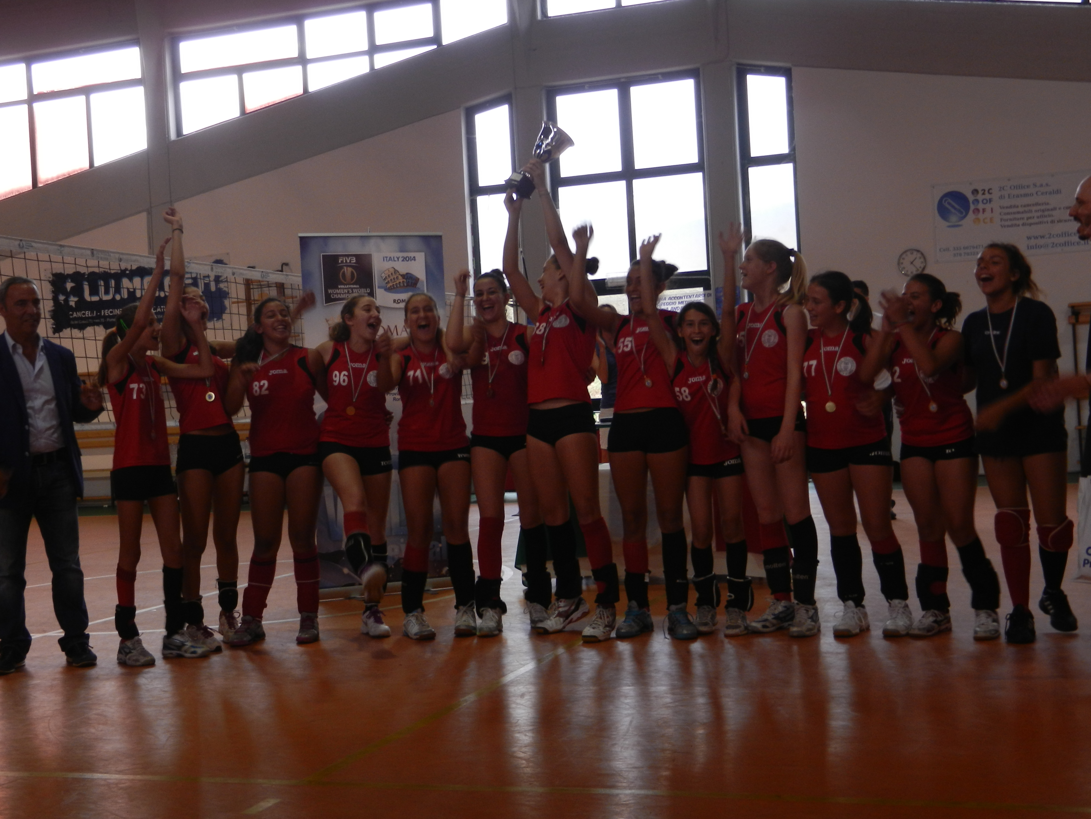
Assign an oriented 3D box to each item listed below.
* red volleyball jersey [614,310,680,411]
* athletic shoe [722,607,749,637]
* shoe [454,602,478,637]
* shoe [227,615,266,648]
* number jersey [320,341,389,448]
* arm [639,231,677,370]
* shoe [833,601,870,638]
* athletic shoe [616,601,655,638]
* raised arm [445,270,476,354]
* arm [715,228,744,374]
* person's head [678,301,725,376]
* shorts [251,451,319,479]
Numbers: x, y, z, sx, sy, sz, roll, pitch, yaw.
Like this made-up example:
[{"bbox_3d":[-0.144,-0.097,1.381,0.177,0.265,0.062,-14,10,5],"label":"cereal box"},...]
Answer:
[{"bbox_3d":[0.472,-0.223,6.580,0.300,0.460,0.220,-3,0,16],"label":"red volleyball jersey"},{"bbox_3d":[0.844,0.936,6.282,0.105,0.120,0.260,-3,0,12],"label":"athletic shoe"},{"bbox_3d":[-0.380,0.998,6.772,0.105,0.125,0.270,-3,1,3],"label":"shoe"},{"bbox_3d":[-1.433,1.060,6.791,0.105,0.115,0.270,-3,1,27],"label":"shoe"},{"bbox_3d":[-0.943,-0.076,7.020,0.335,0.520,0.230,-3,0,-11],"label":"number jersey"},{"bbox_3d":[0.511,-0.484,6.415,0.170,0.600,0.150,-3,1,4],"label":"arm"},{"bbox_3d":[1.378,0.940,6.375,0.105,0.120,0.265,-3,0,35],"label":"shoe"},{"bbox_3d":[0.407,0.944,6.419,0.105,0.125,0.280,-3,1,24],"label":"athletic shoe"},{"bbox_3d":[-0.404,-0.465,6.750,0.140,0.390,0.200,-3,0,0],"label":"raised arm"},{"bbox_3d":[0.833,-0.502,6.405,0.115,0.635,0.130,-3,1,7],"label":"arm"},{"bbox_3d":[0.674,-0.309,6.150,0.195,0.310,0.220,-3,0,6],"label":"person's head"},{"bbox_3d":[-1.255,0.244,6.811,0.345,0.190,0.250,-3,1,-7],"label":"shorts"}]

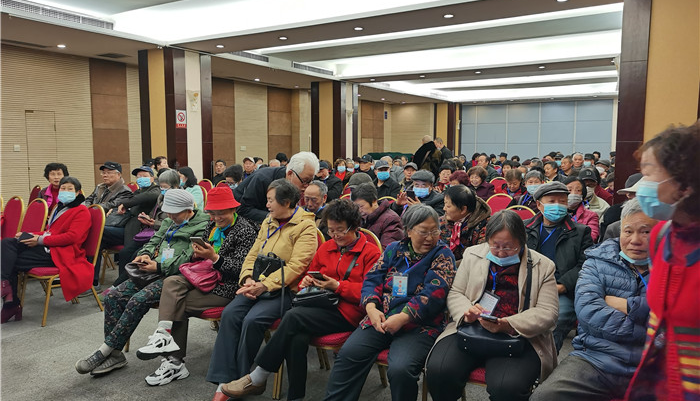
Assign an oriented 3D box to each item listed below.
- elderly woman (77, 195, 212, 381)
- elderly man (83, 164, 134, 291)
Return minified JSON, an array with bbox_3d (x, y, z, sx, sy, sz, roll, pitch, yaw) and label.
[{"bbox_3d":[-1.418,0.516,3.735,0.550,1.150,0.900,4,6,33],"label":"elderly woman"},{"bbox_3d":[-2.740,0.223,6.050,0.560,1.300,0.750,3,7,31],"label":"elderly man"}]

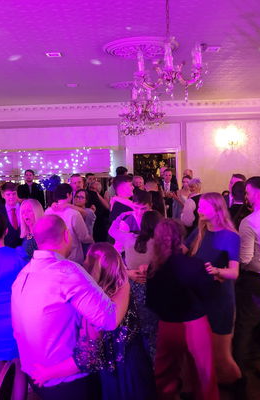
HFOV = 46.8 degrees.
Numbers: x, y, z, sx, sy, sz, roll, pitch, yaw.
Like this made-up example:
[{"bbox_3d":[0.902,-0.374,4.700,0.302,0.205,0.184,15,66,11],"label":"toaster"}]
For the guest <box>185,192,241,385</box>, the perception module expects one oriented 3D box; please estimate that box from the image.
[{"bbox_3d":[0.685,0.777,2.471,0.430,1.698,0.500,-7,11,-41],"label":"guest"}]

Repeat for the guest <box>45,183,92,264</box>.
[{"bbox_3d":[-0.627,0.691,2.983,0.560,1.719,0.500,6,10,33],"label":"guest"}]

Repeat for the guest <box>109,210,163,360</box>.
[{"bbox_3d":[0.128,0.853,2.646,0.550,1.541,0.420,-3,9,-6],"label":"guest"}]

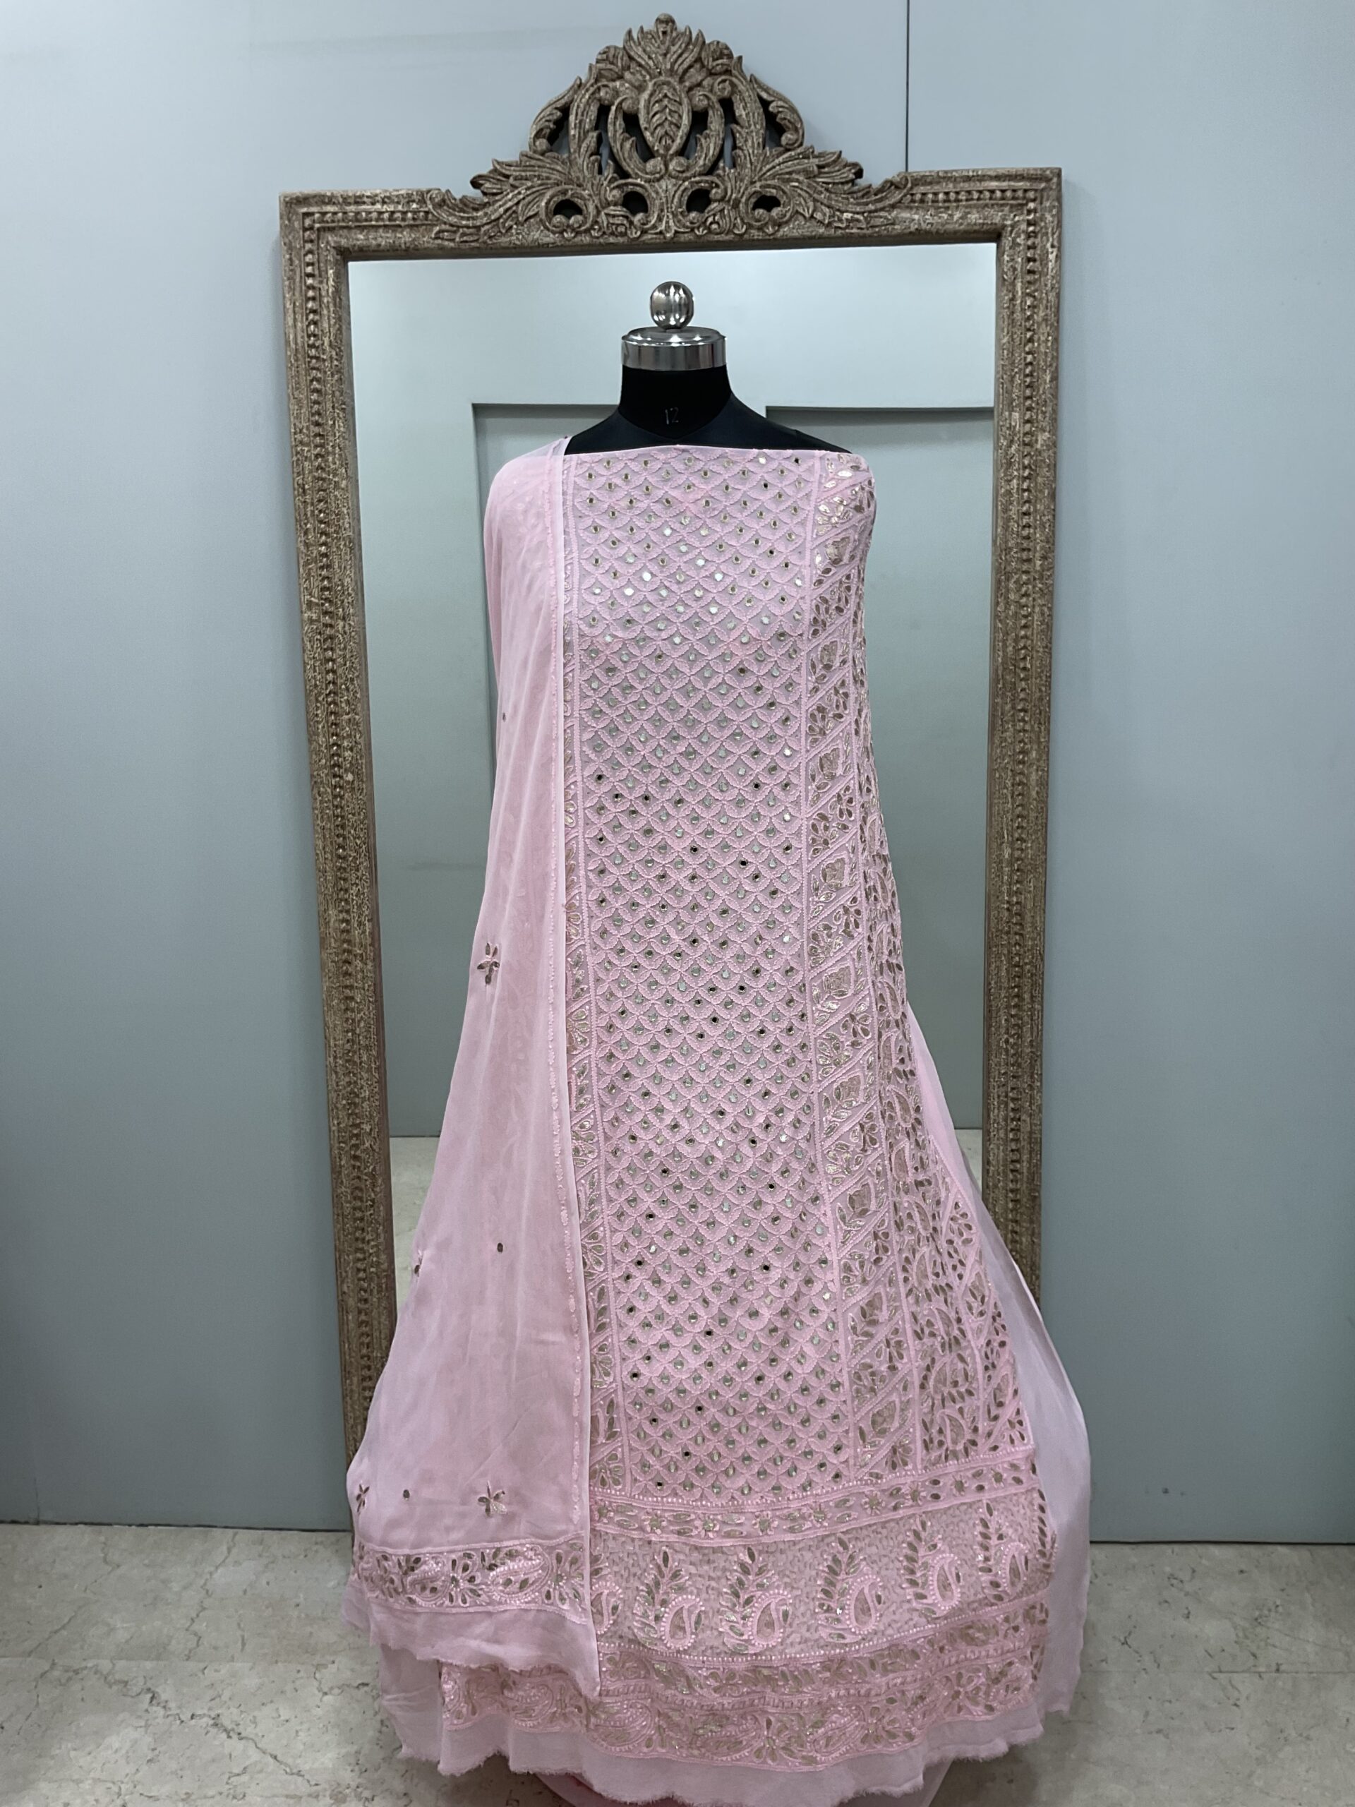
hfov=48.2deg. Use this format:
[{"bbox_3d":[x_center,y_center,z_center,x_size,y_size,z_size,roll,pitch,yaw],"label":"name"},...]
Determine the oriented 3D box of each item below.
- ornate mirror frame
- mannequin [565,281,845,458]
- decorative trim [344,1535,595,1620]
[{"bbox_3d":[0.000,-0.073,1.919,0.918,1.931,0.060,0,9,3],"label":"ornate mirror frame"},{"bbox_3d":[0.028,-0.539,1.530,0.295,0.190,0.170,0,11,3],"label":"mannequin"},{"bbox_3d":[-0.227,0.739,1.660,0.265,0.085,0.060,0,11,7],"label":"decorative trim"}]

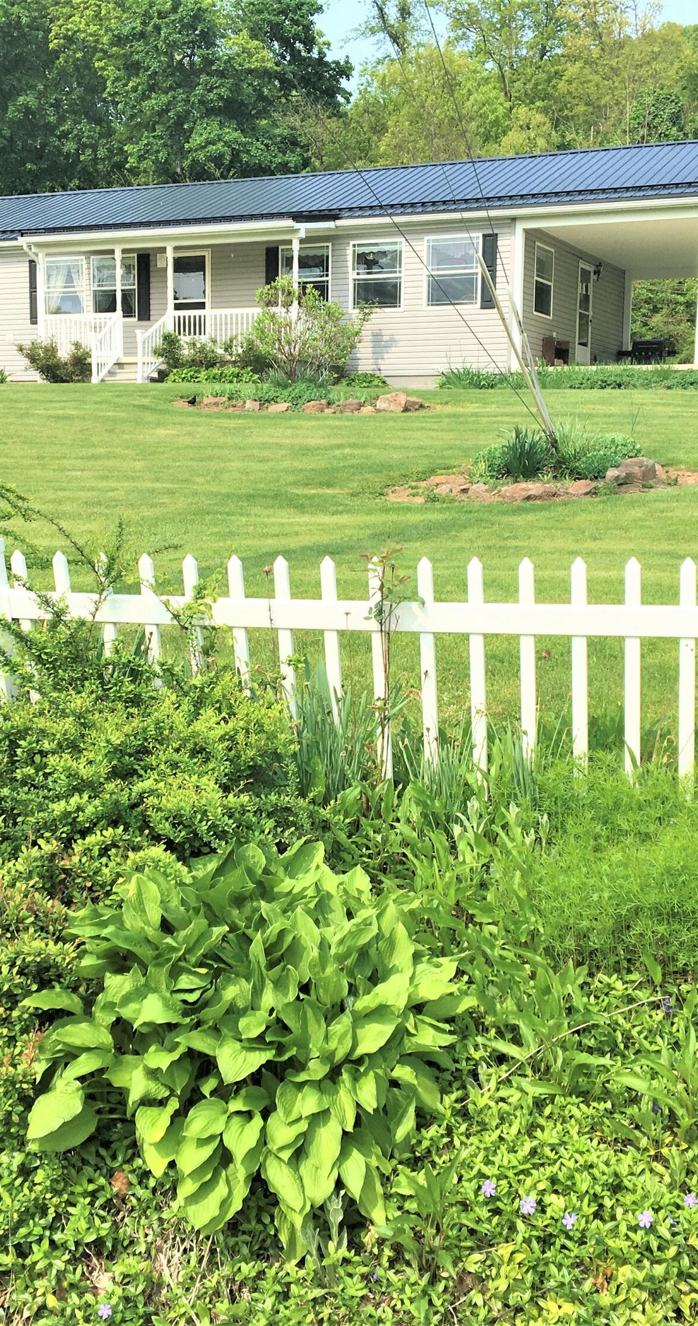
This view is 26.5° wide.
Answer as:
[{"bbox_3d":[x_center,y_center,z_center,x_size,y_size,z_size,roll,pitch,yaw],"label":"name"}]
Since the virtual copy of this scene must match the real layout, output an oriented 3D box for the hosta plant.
[{"bbox_3d":[-0.218,0.781,3.147,0.932,0.640,0.885,1,7,-4],"label":"hosta plant"}]

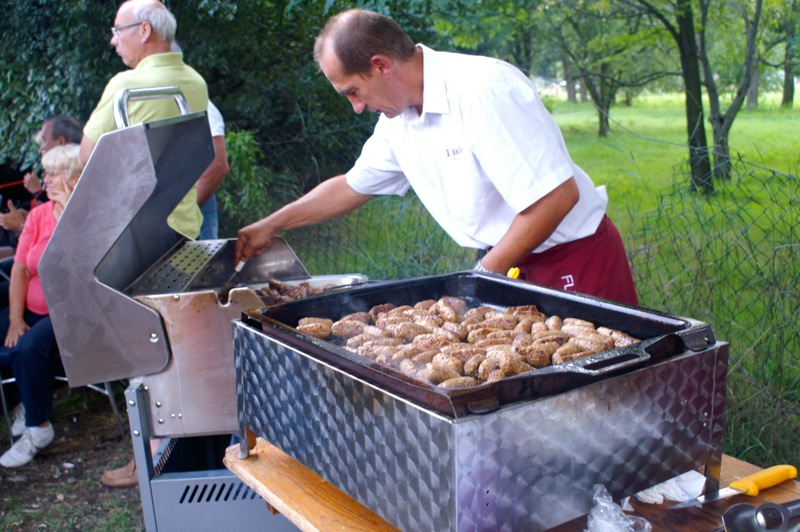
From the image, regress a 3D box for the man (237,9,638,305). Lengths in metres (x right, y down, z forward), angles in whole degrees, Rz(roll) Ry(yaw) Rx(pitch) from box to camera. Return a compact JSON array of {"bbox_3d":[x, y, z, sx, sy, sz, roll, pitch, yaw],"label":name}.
[{"bbox_3d":[0.114,0.214,2.060,0.800,1.600,0.620,-7,13,-24],"label":"man"}]

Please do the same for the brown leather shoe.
[{"bbox_3d":[-0.965,0.760,3.240,0.290,0.105,0.108,-2,12,-3],"label":"brown leather shoe"}]

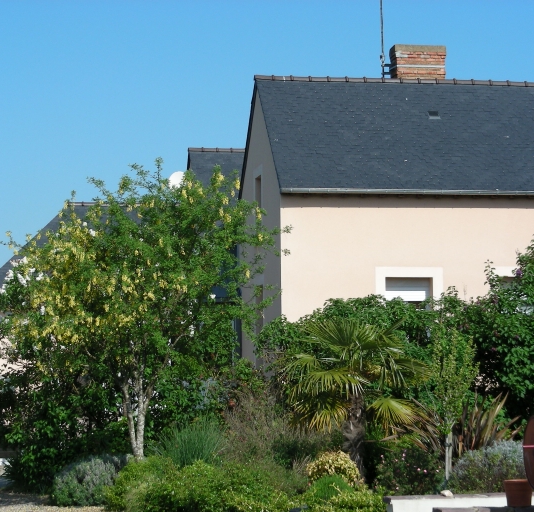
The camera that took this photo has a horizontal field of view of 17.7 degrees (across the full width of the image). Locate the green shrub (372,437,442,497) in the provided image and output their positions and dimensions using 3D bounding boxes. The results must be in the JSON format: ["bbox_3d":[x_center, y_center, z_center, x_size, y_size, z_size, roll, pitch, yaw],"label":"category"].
[{"bbox_3d":[1.606,2.412,19.600,0.800,0.650,0.720,-1,-4,0],"label":"green shrub"}]

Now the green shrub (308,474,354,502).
[{"bbox_3d":[0.715,2.587,19.000,0.510,0.340,0.480,-1,-4,0],"label":"green shrub"}]

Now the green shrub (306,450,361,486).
[{"bbox_3d":[0.776,2.496,20.000,0.630,0.460,0.600,-1,-4,0],"label":"green shrub"}]

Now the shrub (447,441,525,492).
[{"bbox_3d":[2.482,2.381,19.300,0.870,0.600,0.720,-1,-4,0],"label":"shrub"}]

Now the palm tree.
[{"bbox_3d":[1.112,1.824,21.800,1.880,2.120,1.850,-1,-4,0],"label":"palm tree"}]

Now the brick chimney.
[{"bbox_3d":[3.471,-4.353,39.321,1.150,0.850,0.500,0,-4,-11],"label":"brick chimney"}]

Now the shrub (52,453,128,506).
[{"bbox_3d":[-2.573,3.266,25.000,1.120,0.800,1.000,-1,-4,0],"label":"shrub"}]

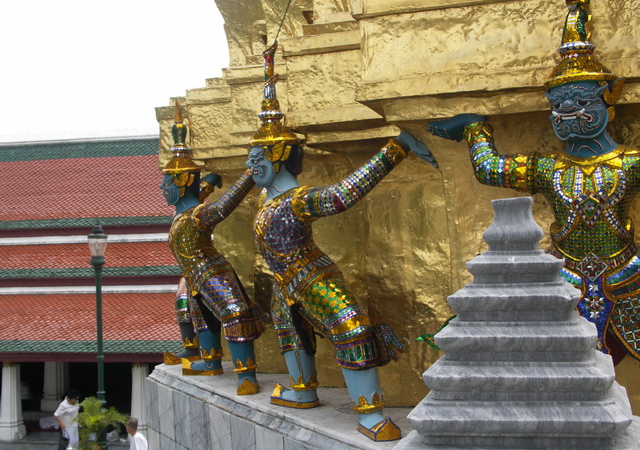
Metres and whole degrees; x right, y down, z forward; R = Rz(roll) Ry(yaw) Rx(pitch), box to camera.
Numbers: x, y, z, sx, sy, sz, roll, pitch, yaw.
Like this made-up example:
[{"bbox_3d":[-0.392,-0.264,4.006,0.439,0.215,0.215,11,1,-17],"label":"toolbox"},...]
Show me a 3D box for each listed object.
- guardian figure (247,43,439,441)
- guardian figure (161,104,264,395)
[{"bbox_3d":[0.011,0.024,5.410,0.710,1.910,1.360,-2,0,-26],"label":"guardian figure"},{"bbox_3d":[-0.663,0.107,6.881,0.700,1.800,1.330,-2,0,-26],"label":"guardian figure"}]

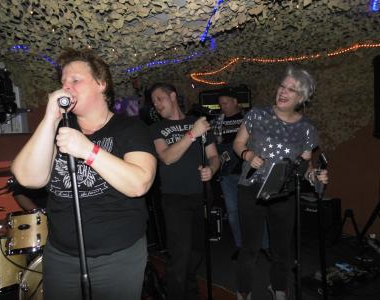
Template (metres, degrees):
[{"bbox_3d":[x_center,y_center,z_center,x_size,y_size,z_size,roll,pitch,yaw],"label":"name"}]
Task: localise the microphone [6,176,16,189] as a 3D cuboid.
[{"bbox_3d":[-1.296,0.236,2.100,0.060,0.080,0.100,2,6,37],"label":"microphone"}]

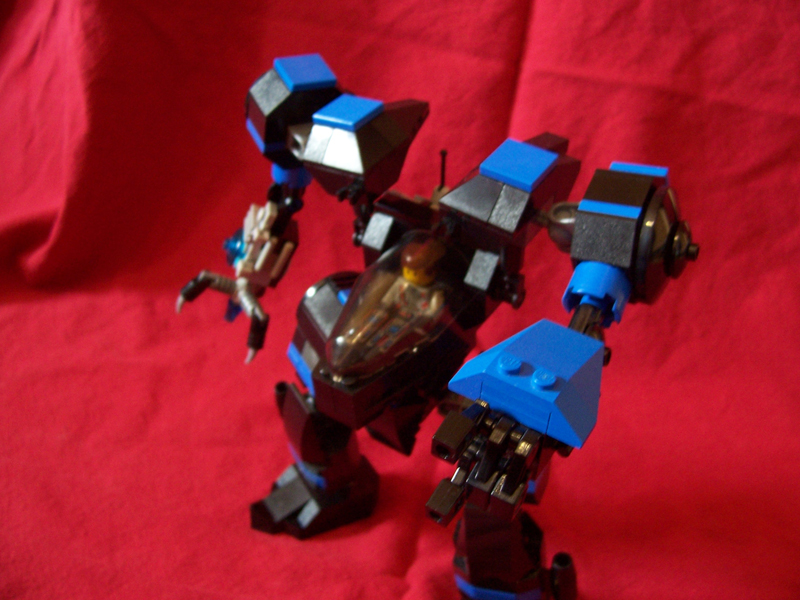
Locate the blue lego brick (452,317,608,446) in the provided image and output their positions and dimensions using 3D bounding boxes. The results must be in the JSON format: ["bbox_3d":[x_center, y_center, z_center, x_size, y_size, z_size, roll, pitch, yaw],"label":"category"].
[{"bbox_3d":[0.033,0.012,0.176,0.032,0.011,0.032,23,45,24],"label":"blue lego brick"}]

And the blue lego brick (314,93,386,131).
[{"bbox_3d":[-0.016,-0.059,0.249,0.016,0.003,0.016,20,47,30],"label":"blue lego brick"}]

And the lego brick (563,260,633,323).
[{"bbox_3d":[0.053,-0.002,0.211,0.016,0.016,0.010,13,63,31],"label":"lego brick"}]

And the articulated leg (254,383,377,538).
[{"bbox_3d":[-0.037,0.064,0.324,0.049,0.057,0.032,-11,28,-25],"label":"articulated leg"}]

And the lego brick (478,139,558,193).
[{"bbox_3d":[0.034,-0.038,0.221,0.016,0.003,0.016,25,54,24],"label":"lego brick"}]

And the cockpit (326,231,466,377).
[{"bbox_3d":[-0.003,0.000,0.220,0.032,0.021,0.049,13,34,25],"label":"cockpit"}]

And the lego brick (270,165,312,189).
[{"bbox_3d":[-0.039,-0.049,0.289,0.016,0.010,0.016,-14,51,-26],"label":"lego brick"}]

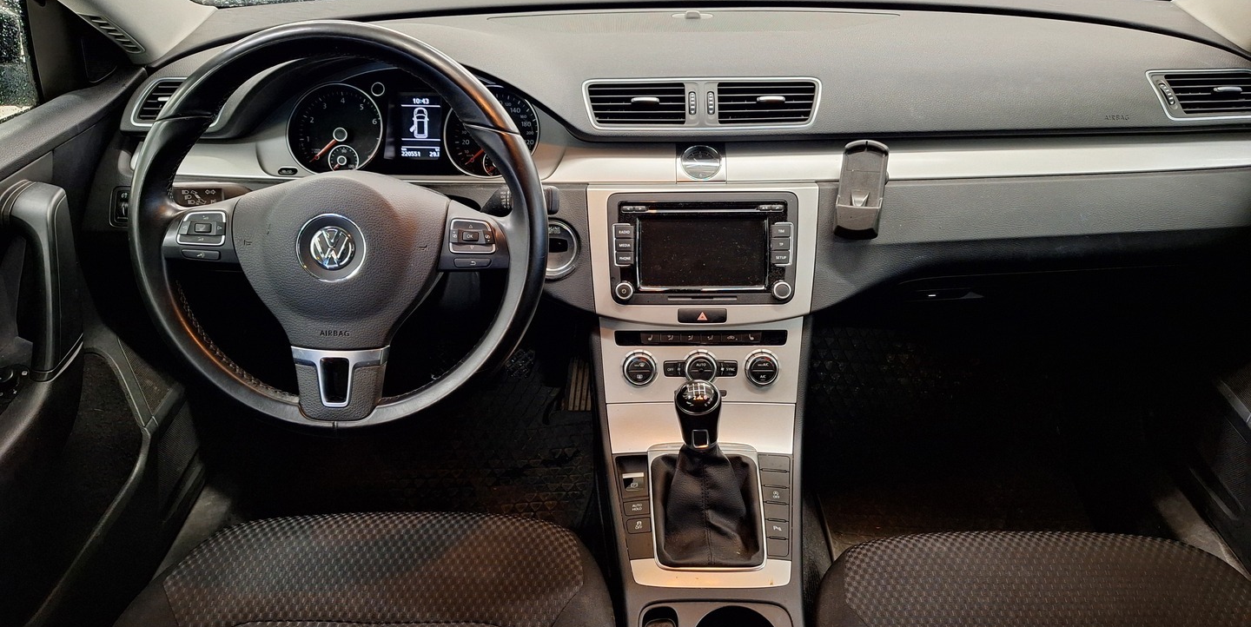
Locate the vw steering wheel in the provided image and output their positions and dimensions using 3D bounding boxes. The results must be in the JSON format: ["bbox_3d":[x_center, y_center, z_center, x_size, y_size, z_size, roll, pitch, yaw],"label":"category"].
[{"bbox_3d":[-0.259,-0.074,0.779,0.377,0.374,0.090,0,9,1],"label":"vw steering wheel"}]

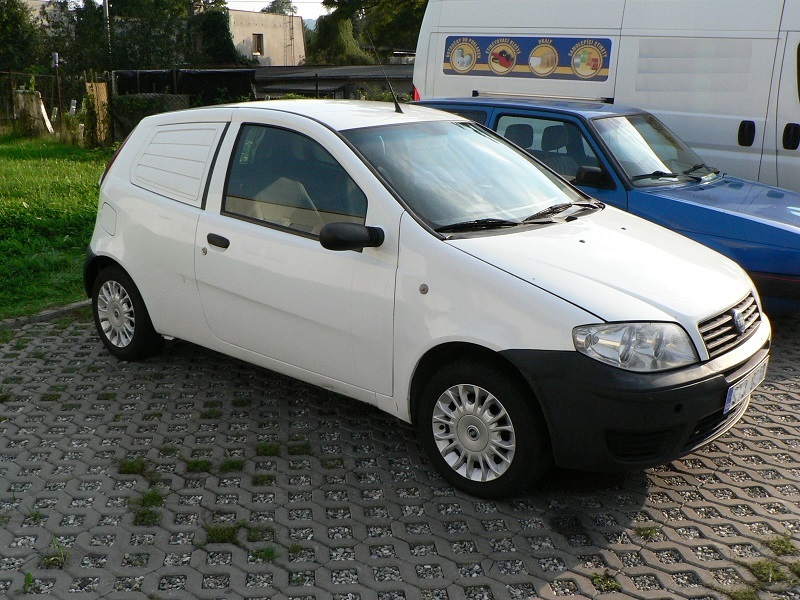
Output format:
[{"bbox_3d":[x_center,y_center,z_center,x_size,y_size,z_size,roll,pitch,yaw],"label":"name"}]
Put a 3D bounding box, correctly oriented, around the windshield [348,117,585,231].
[{"bbox_3d":[0.356,-0.619,3.793,0.780,0.120,1.290,45,36,23],"label":"windshield"}]

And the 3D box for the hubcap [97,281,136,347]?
[{"bbox_3d":[-1.615,0.083,4.615,0.387,0.387,0.055,13,19,38],"label":"hubcap"}]

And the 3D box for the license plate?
[{"bbox_3d":[1.365,0.327,3.168,0.018,0.112,0.520,13,19,38],"label":"license plate"}]

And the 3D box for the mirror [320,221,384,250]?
[{"bbox_3d":[-0.193,-0.257,3.181,0.160,0.125,0.250,13,19,38],"label":"mirror"}]

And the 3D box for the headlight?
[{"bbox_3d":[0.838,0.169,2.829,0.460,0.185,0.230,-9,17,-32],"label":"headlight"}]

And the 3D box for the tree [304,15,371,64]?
[{"bbox_3d":[-3.498,-13.332,45.994,4.602,5.492,4.393,0,15,-4],"label":"tree"}]

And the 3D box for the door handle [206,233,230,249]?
[{"bbox_3d":[-0.858,-0.280,3.840,0.172,0.072,0.045,13,19,38],"label":"door handle"}]

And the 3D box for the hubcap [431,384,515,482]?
[{"bbox_3d":[0.281,0.513,3.109,0.387,0.387,0.055,13,19,38],"label":"hubcap"}]

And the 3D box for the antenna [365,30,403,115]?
[{"bbox_3d":[-0.086,-1.135,4.043,0.050,0.470,0.030,-25,-6,41],"label":"antenna"}]

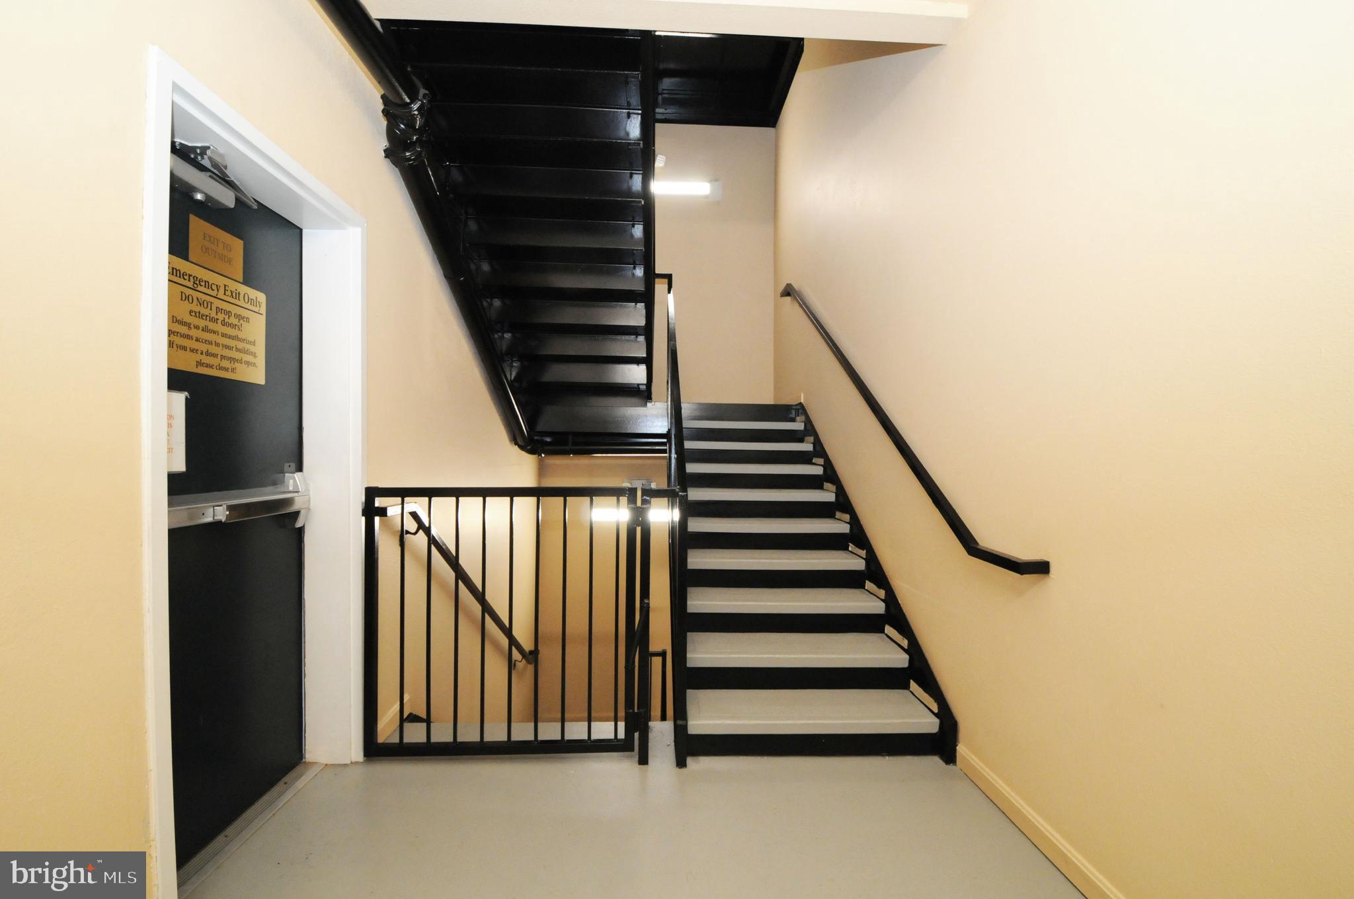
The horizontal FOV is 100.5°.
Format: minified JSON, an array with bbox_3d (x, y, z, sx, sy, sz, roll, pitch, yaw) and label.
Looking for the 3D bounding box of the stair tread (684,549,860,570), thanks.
[{"bbox_3d":[0.527,0.629,3.215,1.008,0.050,0.287,0,1,-2],"label":"stair tread"}]

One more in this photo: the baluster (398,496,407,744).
[{"bbox_3d":[-1.050,0.650,2.153,0.016,0.948,0.016,1,1,-4],"label":"baluster"}]

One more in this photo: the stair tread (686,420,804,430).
[{"bbox_3d":[0.496,-0.182,4.564,1.008,0.050,0.287,0,1,-2],"label":"stair tread"}]

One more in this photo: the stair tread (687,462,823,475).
[{"bbox_3d":[0.512,0.138,4.047,1.017,0.049,0.281,1,1,-2],"label":"stair tread"}]

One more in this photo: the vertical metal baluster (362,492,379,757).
[{"bbox_3d":[-1.166,0.657,2.145,0.040,1.021,0.040,1,1,-4],"label":"vertical metal baluster"}]

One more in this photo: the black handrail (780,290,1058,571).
[{"bbox_3d":[1.079,-0.559,3.573,0.085,0.187,4.121,1,29,-2],"label":"black handrail"}]

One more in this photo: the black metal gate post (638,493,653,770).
[{"bbox_3d":[-0.133,0.700,2.217,0.038,1.083,0.038,1,1,-2],"label":"black metal gate post"}]

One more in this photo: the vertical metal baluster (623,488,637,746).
[{"bbox_3d":[-0.183,0.666,2.216,0.036,1.028,0.036,0,1,-2],"label":"vertical metal baluster"}]

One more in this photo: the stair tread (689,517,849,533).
[{"bbox_3d":[0.523,0.464,3.492,1.017,0.049,0.281,1,1,-2],"label":"stair tread"}]

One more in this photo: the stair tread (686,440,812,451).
[{"bbox_3d":[0.506,-0.025,4.324,1.017,0.049,0.281,1,1,-2],"label":"stair tread"}]

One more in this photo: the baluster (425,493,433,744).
[{"bbox_3d":[-0.964,0.666,2.195,0.018,0.962,0.018,0,1,-2],"label":"baluster"}]

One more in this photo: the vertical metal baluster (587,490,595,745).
[{"bbox_3d":[-0.339,0.666,2.212,0.018,0.963,0.018,0,1,-2],"label":"vertical metal baluster"}]

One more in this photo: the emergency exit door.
[{"bbox_3d":[-1.444,0.184,1.732,0.060,2.038,0.890,0,1,-4],"label":"emergency exit door"}]

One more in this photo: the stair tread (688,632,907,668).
[{"bbox_3d":[0.538,0.949,2.660,1.017,0.049,0.281,1,1,-2],"label":"stair tread"}]

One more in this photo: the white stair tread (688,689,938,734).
[{"bbox_3d":[0.546,1.115,2.405,1.008,0.050,0.287,0,1,-2],"label":"white stair tread"}]

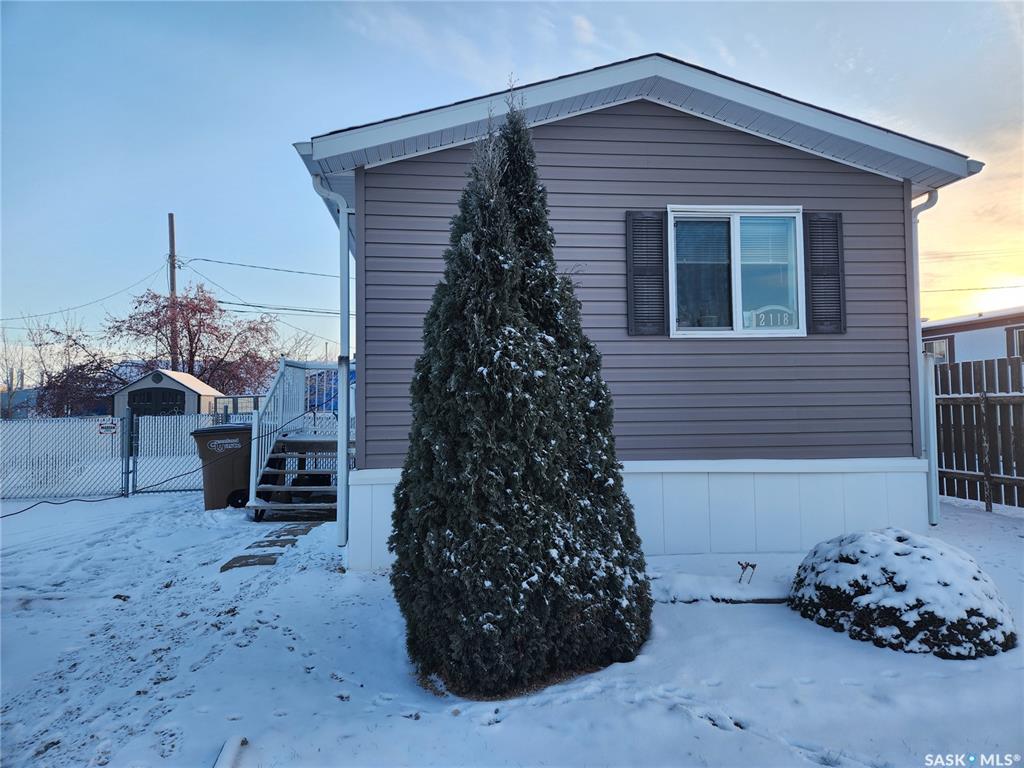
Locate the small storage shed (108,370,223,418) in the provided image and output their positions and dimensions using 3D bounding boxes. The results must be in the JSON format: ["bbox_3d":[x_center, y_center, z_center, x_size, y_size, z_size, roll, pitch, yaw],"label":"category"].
[{"bbox_3d":[-10.083,0.861,20.223,2.400,2.420,2.260,-1,-2,-6],"label":"small storage shed"}]

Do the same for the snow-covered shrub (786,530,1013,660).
[{"bbox_3d":[2.334,1.179,4.170,1.220,0.563,1.220,-1,-2,-6],"label":"snow-covered shrub"}]

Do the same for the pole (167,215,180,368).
[{"bbox_3d":[-12.353,-1.963,24.961,0.260,8.698,0.260,-3,-3,-6],"label":"pole"}]

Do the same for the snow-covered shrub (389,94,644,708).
[{"bbox_3d":[0.035,-0.044,3.944,1.472,3.150,1.472,-1,-2,-6],"label":"snow-covered shrub"}]

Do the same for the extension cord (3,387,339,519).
[{"bbox_3d":[-4.480,0.871,8.012,6.764,1.553,1.723,-3,-3,42],"label":"extension cord"}]

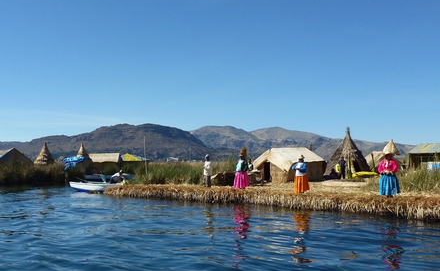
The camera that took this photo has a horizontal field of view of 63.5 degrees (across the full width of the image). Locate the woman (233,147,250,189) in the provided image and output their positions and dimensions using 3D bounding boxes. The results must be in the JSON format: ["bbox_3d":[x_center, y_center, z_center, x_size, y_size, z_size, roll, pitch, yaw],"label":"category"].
[{"bbox_3d":[0.921,1.537,15.230,0.660,1.590,0.480,-2,-5,28],"label":"woman"}]

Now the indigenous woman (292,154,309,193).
[{"bbox_3d":[3.244,1.544,14.327,0.700,1.570,0.500,-1,-4,13],"label":"indigenous woman"}]

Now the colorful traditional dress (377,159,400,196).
[{"bbox_3d":[5.748,1.479,12.126,0.760,1.230,0.530,-2,-5,29],"label":"colorful traditional dress"}]

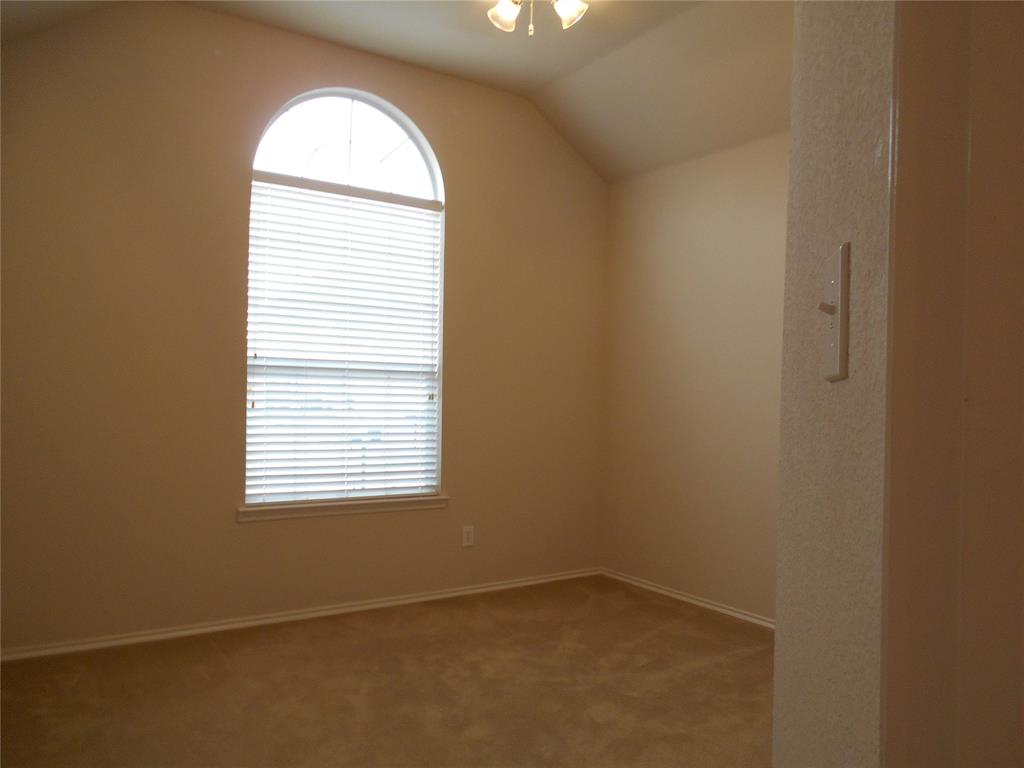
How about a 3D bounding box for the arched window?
[{"bbox_3d":[-0.808,-0.407,3.899,1.100,2.125,0.135,2,-1,-34],"label":"arched window"}]

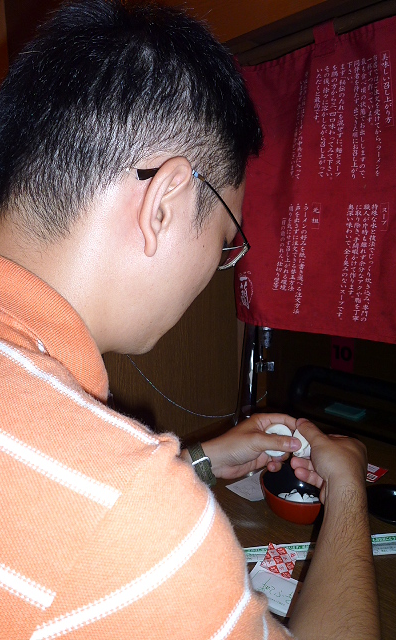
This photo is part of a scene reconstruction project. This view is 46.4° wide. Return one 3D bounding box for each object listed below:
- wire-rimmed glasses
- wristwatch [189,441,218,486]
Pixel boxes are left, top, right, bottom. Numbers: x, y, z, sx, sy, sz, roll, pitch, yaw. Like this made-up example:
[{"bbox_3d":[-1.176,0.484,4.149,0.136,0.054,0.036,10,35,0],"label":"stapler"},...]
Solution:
[{"bbox_3d":[-0.043,-0.087,0.384,0.138,0.036,0.142,11,-16,37],"label":"wire-rimmed glasses"},{"bbox_3d":[0.010,0.191,0.617,0.037,0.060,0.050,-20,18,6],"label":"wristwatch"}]

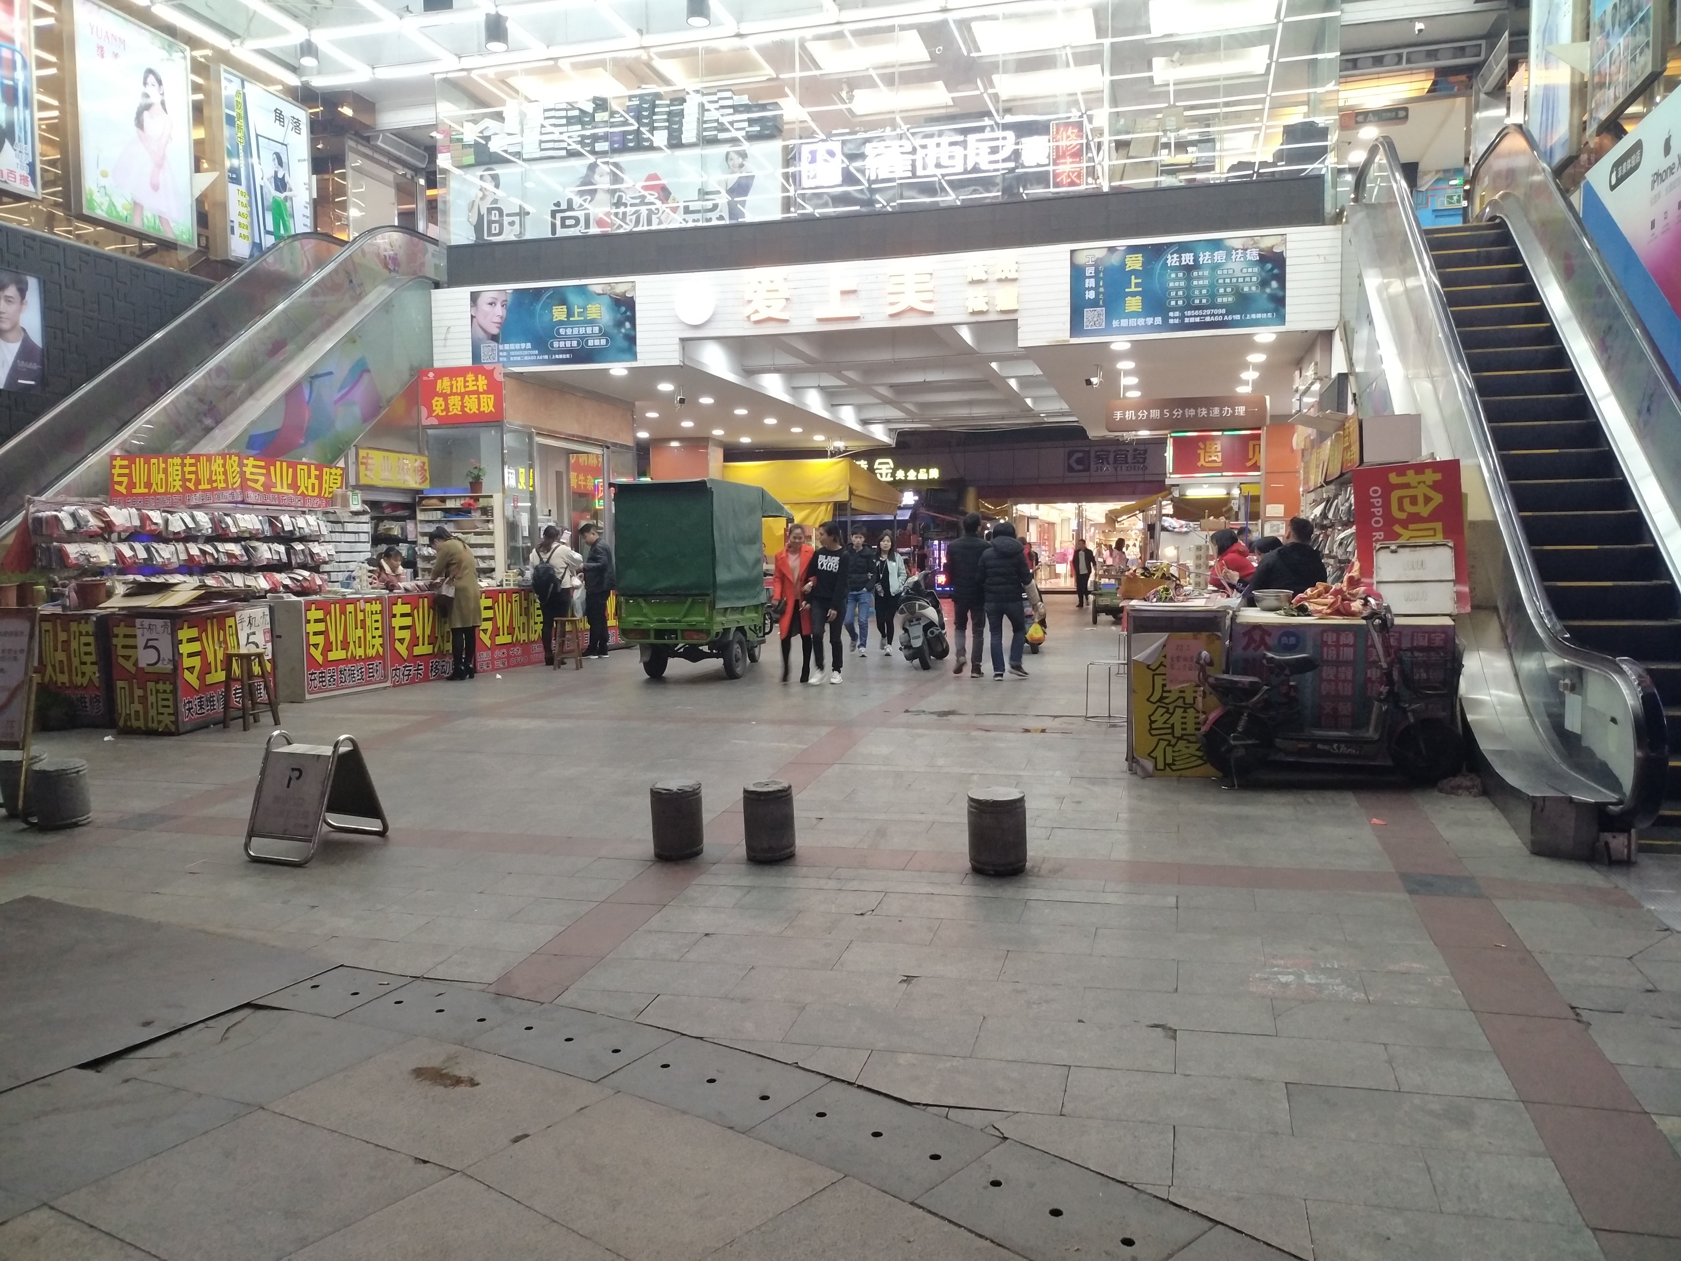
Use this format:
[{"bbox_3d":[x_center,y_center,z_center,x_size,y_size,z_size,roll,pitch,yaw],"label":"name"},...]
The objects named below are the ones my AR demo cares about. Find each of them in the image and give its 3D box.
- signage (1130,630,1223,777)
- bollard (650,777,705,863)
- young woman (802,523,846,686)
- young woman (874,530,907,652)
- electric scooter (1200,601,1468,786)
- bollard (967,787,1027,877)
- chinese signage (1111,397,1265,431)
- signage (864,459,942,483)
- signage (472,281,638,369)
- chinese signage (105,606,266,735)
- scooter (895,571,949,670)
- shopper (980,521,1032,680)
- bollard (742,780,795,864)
[{"bbox_3d":[2.115,0.458,8.210,0.570,0.900,0.040,0,3,16],"label":"signage"},{"bbox_3d":[-0.830,0.967,6.698,0.260,0.370,0.260,-2,5,0],"label":"bollard"},{"bbox_3d":[-0.150,-0.284,13.503,0.460,1.670,0.320,0,3,12],"label":"young woman"},{"bbox_3d":[0.638,-0.483,16.905,0.430,1.620,0.320,0,3,13],"label":"young woman"},{"bbox_3d":[2.792,0.355,7.560,1.460,1.040,0.580,0,3,11],"label":"electric scooter"},{"bbox_3d":[0.757,0.967,6.308,0.280,0.375,0.280,-1,5,15],"label":"bollard"},{"bbox_3d":[4.199,-2.622,15.919,1.865,0.381,0.100,0,4,15],"label":"chinese signage"},{"bbox_3d":[1.873,-5.211,43.000,2.900,0.820,0.200,0,3,15],"label":"signage"},{"bbox_3d":[-3.372,-3.568,15.338,2.109,0.906,0.060,0,4,15],"label":"signage"},{"bbox_3d":[-5.235,0.297,10.702,0.540,0.920,1.150,0,3,15],"label":"chinese signage"},{"bbox_3d":[0.932,-0.142,15.151,0.680,1.100,1.720,0,3,9],"label":"scooter"},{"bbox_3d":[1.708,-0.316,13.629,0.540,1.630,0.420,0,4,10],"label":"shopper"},{"bbox_3d":[-0.355,0.960,6.609,0.255,0.375,0.255,-3,5,0],"label":"bollard"}]

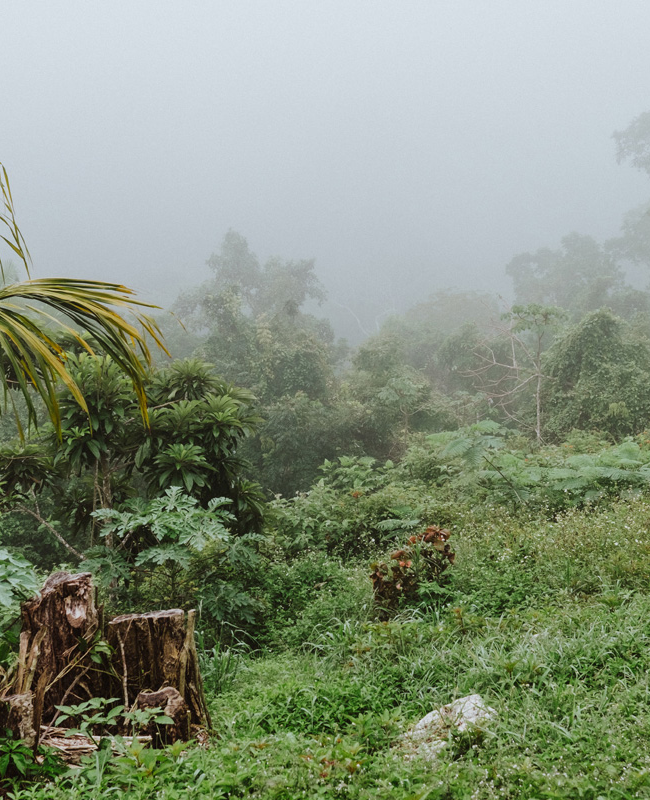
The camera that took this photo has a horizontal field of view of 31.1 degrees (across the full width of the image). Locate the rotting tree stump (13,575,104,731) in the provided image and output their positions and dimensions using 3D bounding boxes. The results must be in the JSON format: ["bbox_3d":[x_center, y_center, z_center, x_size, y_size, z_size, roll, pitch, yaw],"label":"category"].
[{"bbox_3d":[-1.343,1.267,5.900,0.450,0.800,0.430,0,2,0],"label":"rotting tree stump"}]

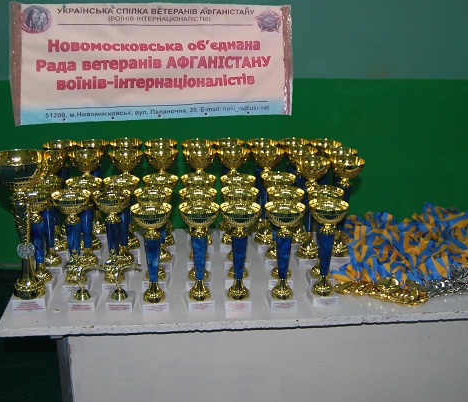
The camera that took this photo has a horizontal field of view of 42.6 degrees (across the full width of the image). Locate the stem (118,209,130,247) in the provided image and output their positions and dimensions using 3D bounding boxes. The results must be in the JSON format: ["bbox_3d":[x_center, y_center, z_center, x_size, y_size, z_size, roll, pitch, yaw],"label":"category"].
[{"bbox_3d":[-0.313,0.073,1.703,0.040,0.120,0.040,-1,19,-6],"label":"stem"}]

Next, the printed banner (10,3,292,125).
[{"bbox_3d":[-0.405,-0.689,3.069,1.395,0.595,0.020,-1,18,-6],"label":"printed banner"}]

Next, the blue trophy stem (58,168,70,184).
[{"bbox_3d":[-0.472,-0.028,1.687,0.033,0.122,0.033,-1,18,-5],"label":"blue trophy stem"}]

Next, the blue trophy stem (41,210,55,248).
[{"bbox_3d":[-0.458,0.071,1.497,0.034,0.102,0.034,-1,18,-5],"label":"blue trophy stem"}]

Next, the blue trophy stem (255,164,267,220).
[{"bbox_3d":[0.077,-0.021,1.671,0.033,0.127,0.033,-1,18,-5],"label":"blue trophy stem"}]

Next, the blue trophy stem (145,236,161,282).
[{"bbox_3d":[-0.202,0.147,1.498,0.041,0.122,0.041,-1,19,-6],"label":"blue trophy stem"}]

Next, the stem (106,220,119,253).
[{"bbox_3d":[-0.320,0.113,1.588,0.041,0.120,0.041,-1,19,-6],"label":"stem"}]

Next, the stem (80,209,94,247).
[{"bbox_3d":[-0.414,0.075,1.691,0.040,0.120,0.040,-1,19,-6],"label":"stem"}]

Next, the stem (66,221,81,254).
[{"bbox_3d":[-0.372,0.104,1.397,0.034,0.102,0.034,-1,18,-5],"label":"stem"}]

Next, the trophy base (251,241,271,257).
[{"bbox_3d":[0.079,0.122,1.677,0.056,0.022,0.056,-1,18,-5],"label":"trophy base"}]

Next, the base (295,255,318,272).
[{"bbox_3d":[0.221,0.173,1.799,0.066,0.026,0.066,-1,19,-6],"label":"base"}]

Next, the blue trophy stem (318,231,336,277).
[{"bbox_3d":[0.209,0.123,1.351,0.034,0.102,0.034,-1,18,-5],"label":"blue trophy stem"}]

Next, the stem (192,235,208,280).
[{"bbox_3d":[-0.086,0.146,1.506,0.041,0.121,0.041,-1,19,-6],"label":"stem"}]

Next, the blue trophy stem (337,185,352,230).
[{"bbox_3d":[0.285,0.019,1.562,0.033,0.122,0.033,-1,18,-5],"label":"blue trophy stem"}]

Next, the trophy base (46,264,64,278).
[{"bbox_3d":[-0.518,0.188,1.712,0.066,0.025,0.066,-1,19,-6],"label":"trophy base"}]

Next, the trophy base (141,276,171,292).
[{"bbox_3d":[-0.190,0.193,1.452,0.056,0.022,0.056,-1,18,-5],"label":"trophy base"}]

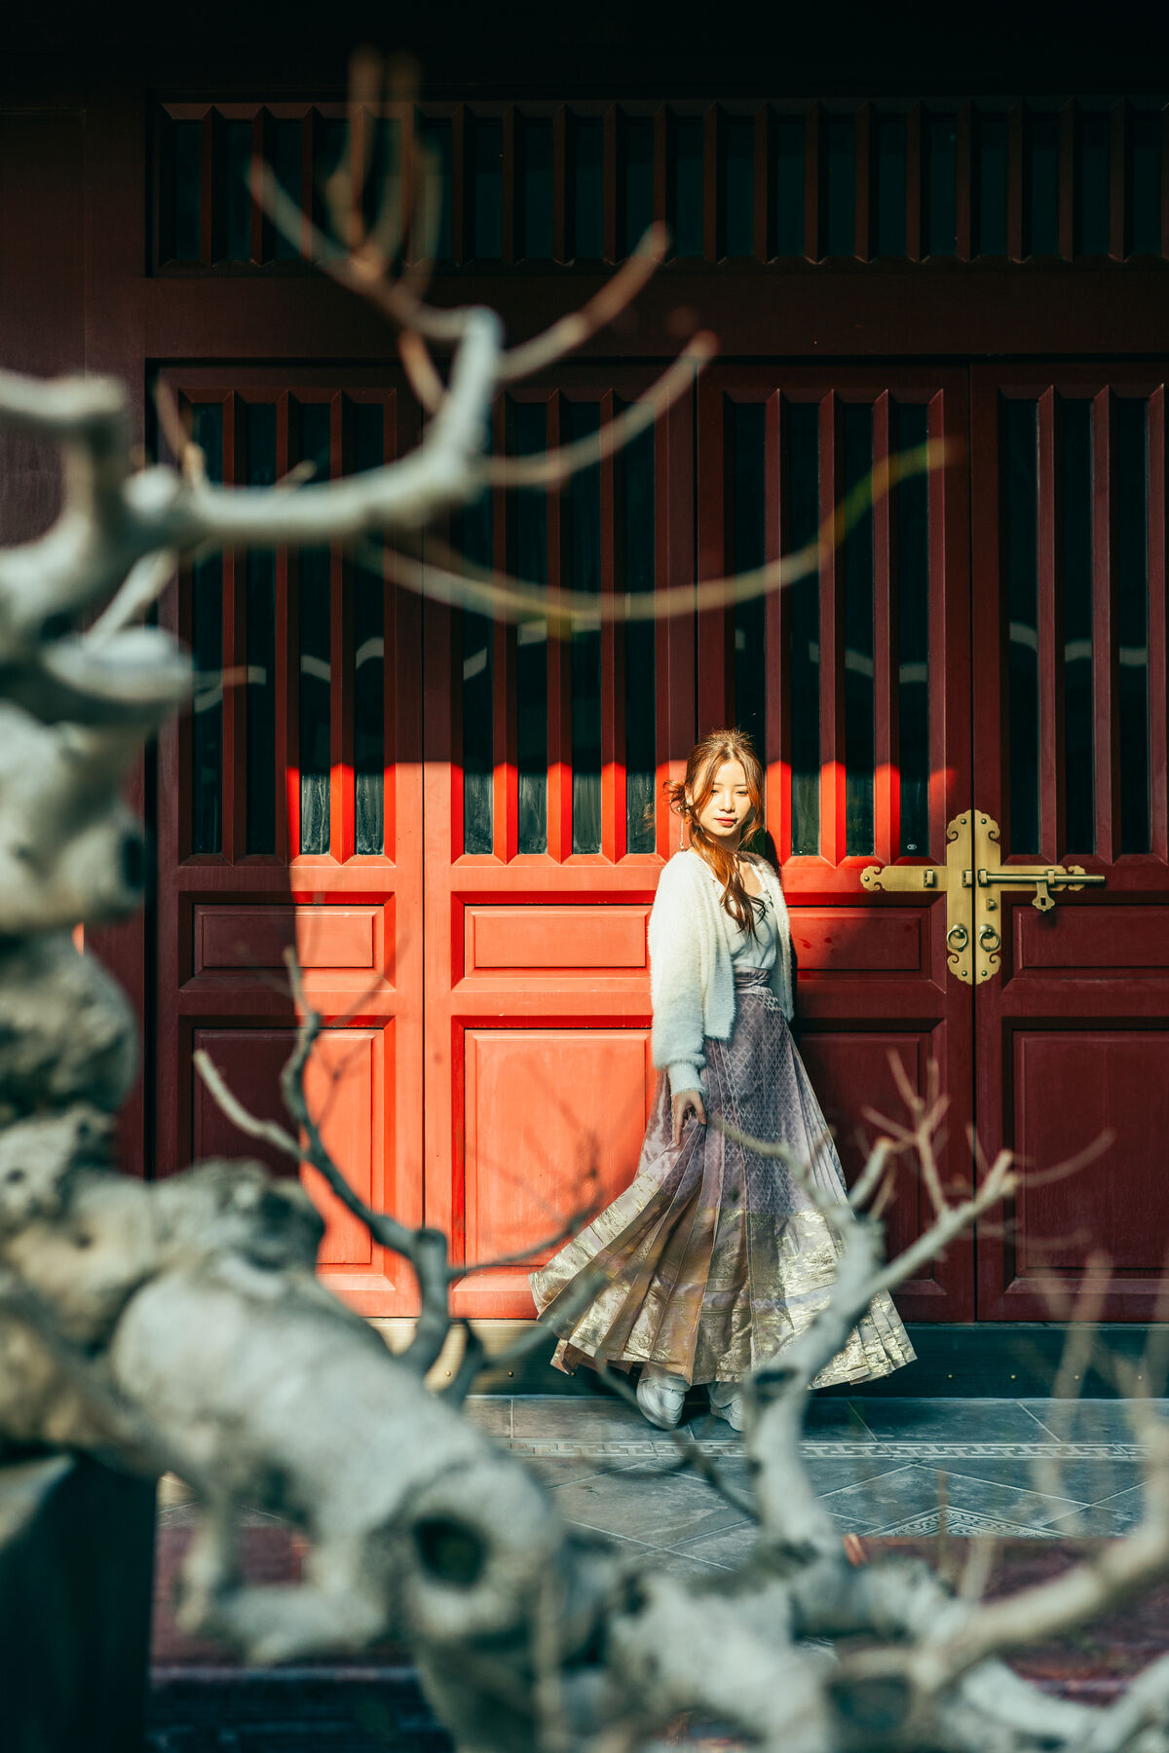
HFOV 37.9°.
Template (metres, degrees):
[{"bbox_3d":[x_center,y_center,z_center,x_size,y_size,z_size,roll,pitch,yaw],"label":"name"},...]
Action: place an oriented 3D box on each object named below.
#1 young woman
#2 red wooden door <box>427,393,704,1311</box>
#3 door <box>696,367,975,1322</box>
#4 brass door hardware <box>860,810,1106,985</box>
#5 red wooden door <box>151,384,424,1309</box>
[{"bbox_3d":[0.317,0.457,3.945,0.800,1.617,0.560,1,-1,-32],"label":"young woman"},{"bbox_3d":[-0.060,-0.086,4.277,0.680,2.377,0.060,0,-1,1],"label":"red wooden door"},{"bbox_3d":[0.627,-0.086,4.267,0.690,2.378,0.060,0,-1,1],"label":"door"},{"bbox_3d":[0.980,0.051,4.204,0.602,0.430,0.055,0,-1,1],"label":"brass door hardware"},{"bbox_3d":[-0.735,-0.090,4.287,0.667,2.374,0.060,0,-1,1],"label":"red wooden door"}]

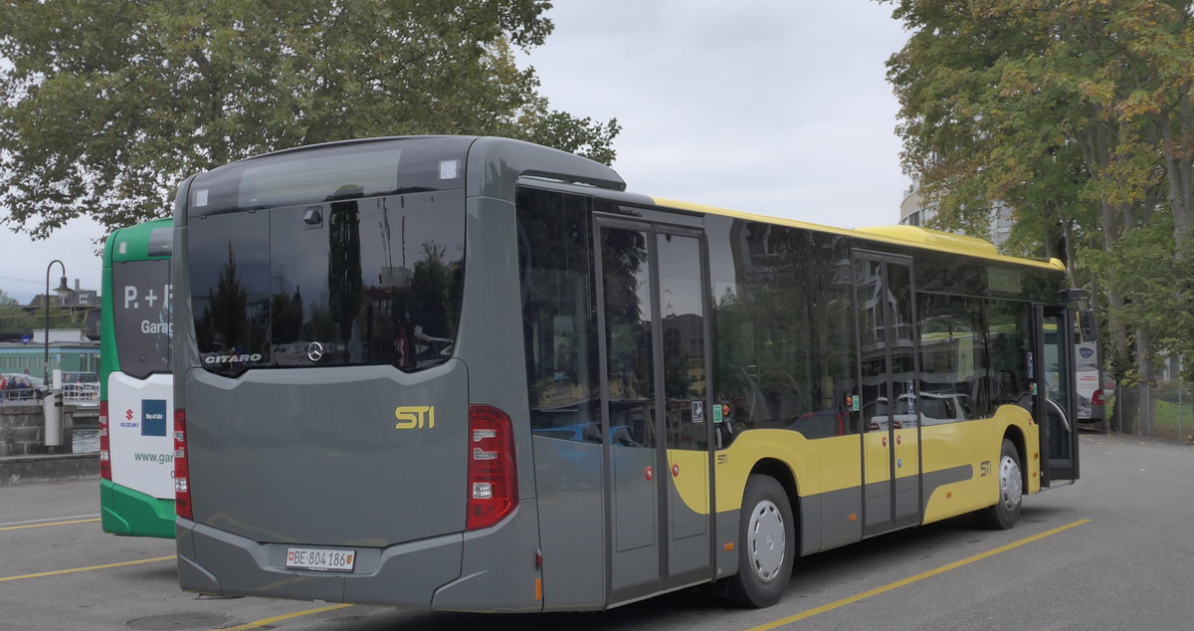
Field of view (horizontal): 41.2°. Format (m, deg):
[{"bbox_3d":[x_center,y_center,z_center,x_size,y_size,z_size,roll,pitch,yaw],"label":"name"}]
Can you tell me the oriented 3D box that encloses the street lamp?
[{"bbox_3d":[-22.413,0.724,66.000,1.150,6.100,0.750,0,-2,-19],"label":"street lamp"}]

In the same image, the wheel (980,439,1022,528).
[{"bbox_3d":[4.169,1.745,16.462,0.300,0.945,0.950,-3,-3,31],"label":"wheel"}]

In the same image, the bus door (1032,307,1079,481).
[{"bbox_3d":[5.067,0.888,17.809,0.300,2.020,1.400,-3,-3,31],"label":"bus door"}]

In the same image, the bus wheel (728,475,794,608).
[{"bbox_3d":[1.093,1.627,11.428,0.320,0.950,0.955,-3,-3,31],"label":"bus wheel"}]

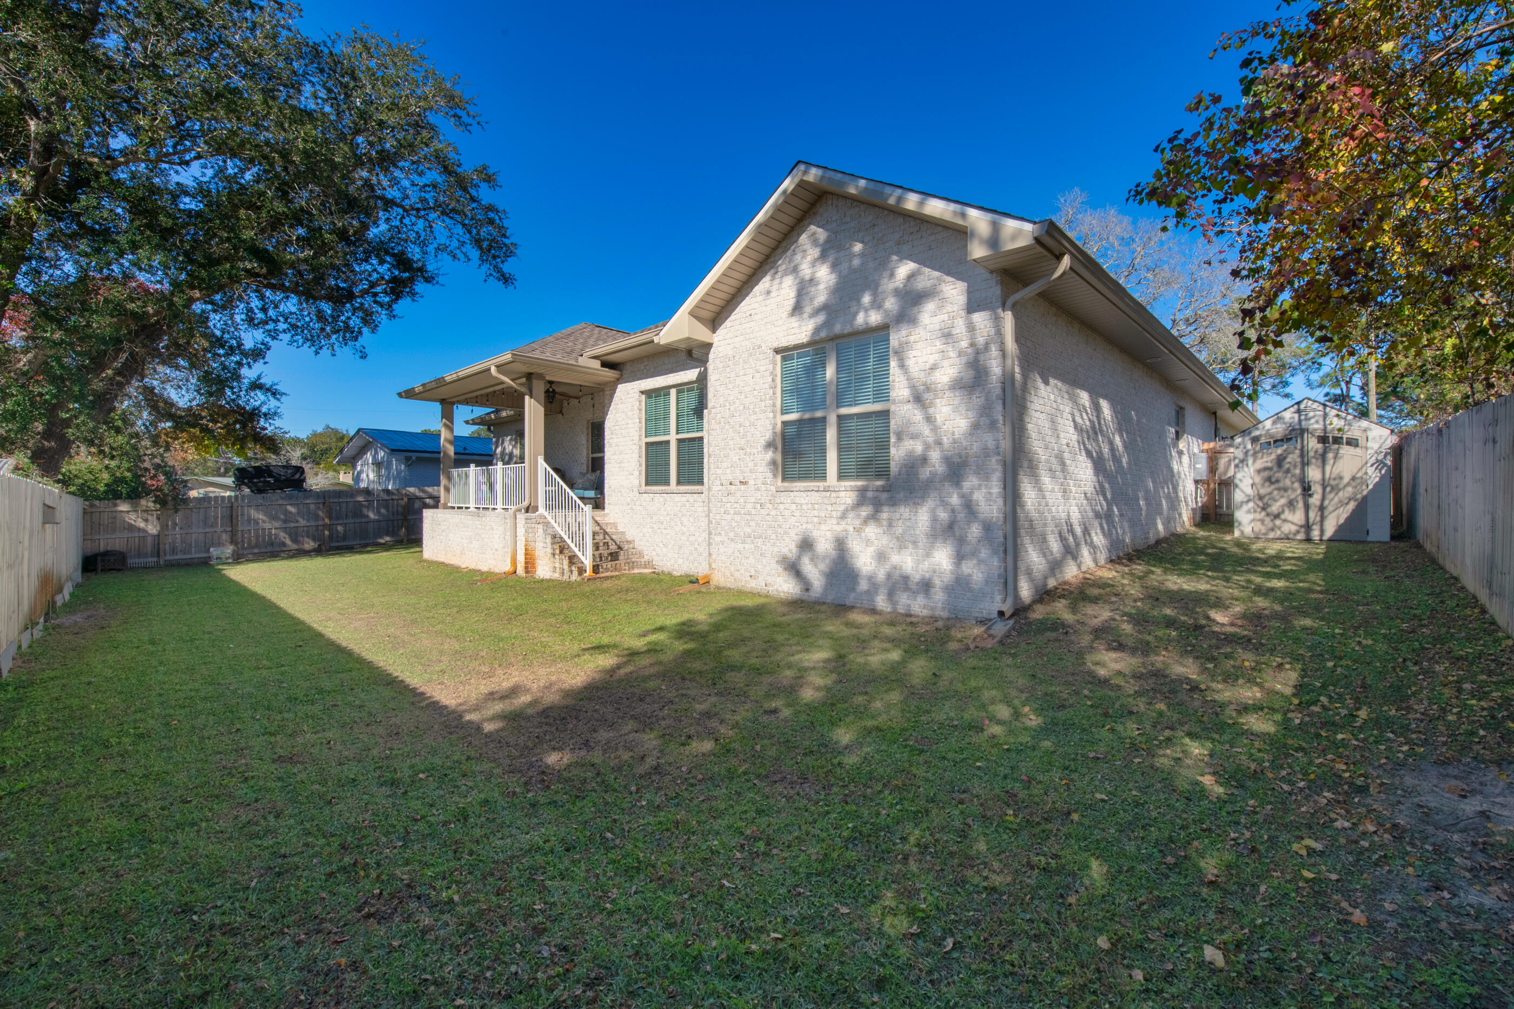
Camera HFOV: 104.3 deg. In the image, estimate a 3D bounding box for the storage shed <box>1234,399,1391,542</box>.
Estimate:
[{"bbox_3d":[10.980,-0.690,11.696,2.200,2.630,2.300,1,2,44],"label":"storage shed"}]

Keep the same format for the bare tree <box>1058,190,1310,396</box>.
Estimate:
[{"bbox_3d":[21.248,-7.980,29.991,11.000,16.100,11.000,1,2,44],"label":"bare tree"}]

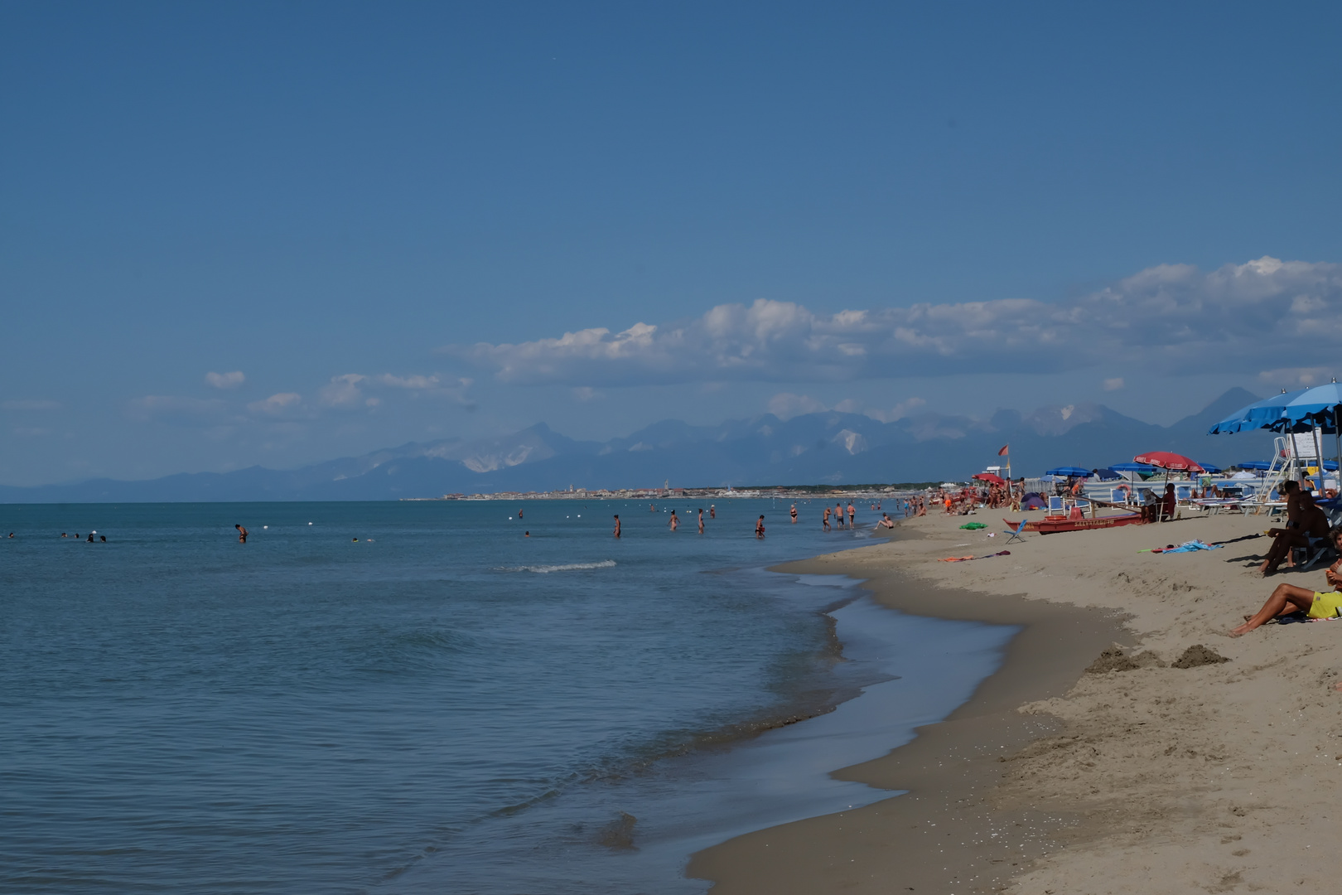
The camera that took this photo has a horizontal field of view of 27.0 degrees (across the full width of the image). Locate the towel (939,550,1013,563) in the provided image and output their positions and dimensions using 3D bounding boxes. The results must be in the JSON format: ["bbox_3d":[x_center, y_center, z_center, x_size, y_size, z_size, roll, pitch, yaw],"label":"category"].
[{"bbox_3d":[6.634,2.387,61.000,1.580,0.140,0.850,-5,1,0],"label":"towel"}]

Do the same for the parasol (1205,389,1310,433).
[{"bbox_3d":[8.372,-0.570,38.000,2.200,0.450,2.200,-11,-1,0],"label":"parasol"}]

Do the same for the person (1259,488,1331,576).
[{"bbox_3d":[8.256,1.104,37.000,0.880,1.120,0.550,0,-1,-12],"label":"person"}]

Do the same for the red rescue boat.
[{"bbox_3d":[12.505,2.304,86.500,4.400,0.720,1.600,-3,0,3],"label":"red rescue boat"}]

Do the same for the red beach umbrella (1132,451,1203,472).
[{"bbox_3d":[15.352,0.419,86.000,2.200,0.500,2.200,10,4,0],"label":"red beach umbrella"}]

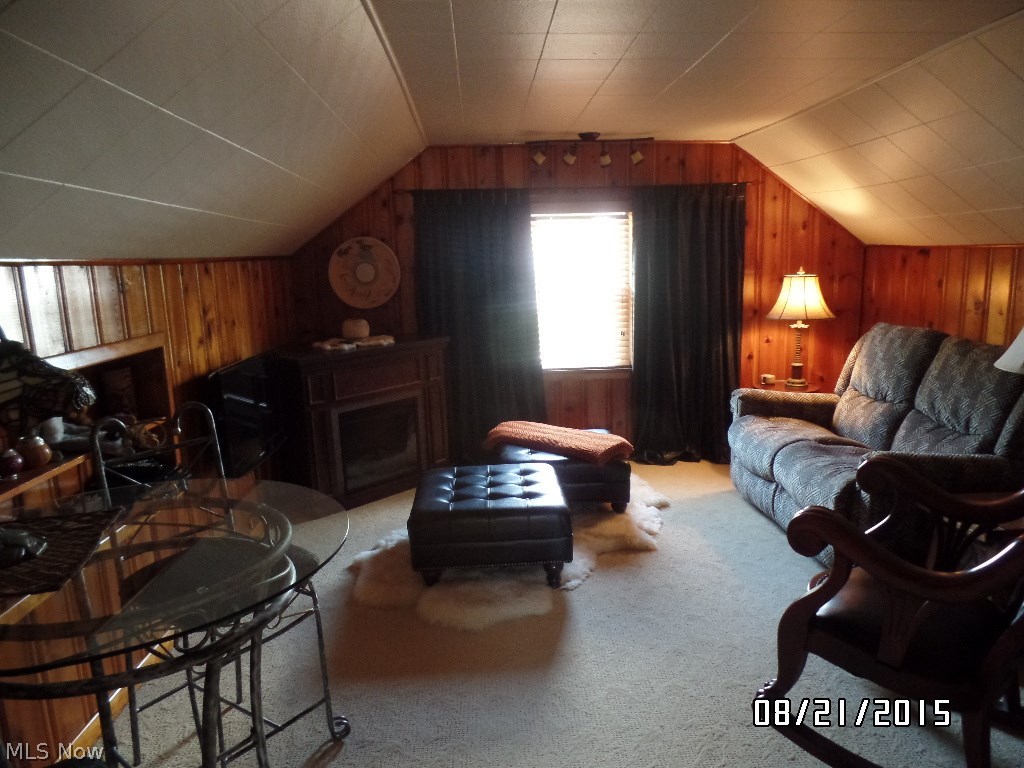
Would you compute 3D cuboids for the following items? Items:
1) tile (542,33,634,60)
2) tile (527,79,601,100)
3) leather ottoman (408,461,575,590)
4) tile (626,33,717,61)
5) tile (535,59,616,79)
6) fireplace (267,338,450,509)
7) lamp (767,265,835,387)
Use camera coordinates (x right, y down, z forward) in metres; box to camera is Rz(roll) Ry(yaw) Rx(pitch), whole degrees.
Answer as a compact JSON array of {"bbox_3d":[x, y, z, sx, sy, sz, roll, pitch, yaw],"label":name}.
[{"bbox_3d":[0.265,-1.204,2.413,0.305,0.020,0.305,-2,11,-3],"label":"tile"},{"bbox_3d":[0.233,-1.317,3.008,0.305,0.020,0.305,-2,11,-3],"label":"tile"},{"bbox_3d":[-0.110,0.684,3.437,0.735,0.390,0.720,-2,11,-1],"label":"leather ottoman"},{"bbox_3d":[0.571,-1.216,2.432,0.305,0.020,0.305,-2,11,-3],"label":"tile"},{"bbox_3d":[0.249,-1.262,2.713,0.305,0.020,0.305,-2,11,-3],"label":"tile"},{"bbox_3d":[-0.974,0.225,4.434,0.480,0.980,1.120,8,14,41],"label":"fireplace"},{"bbox_3d":[1.897,-0.377,4.495,0.465,0.780,0.465,-2,11,-3],"label":"lamp"}]

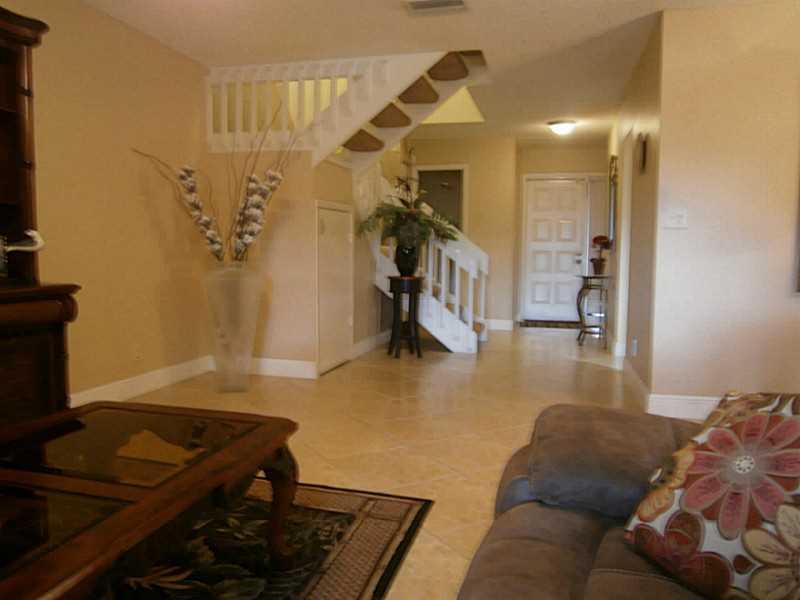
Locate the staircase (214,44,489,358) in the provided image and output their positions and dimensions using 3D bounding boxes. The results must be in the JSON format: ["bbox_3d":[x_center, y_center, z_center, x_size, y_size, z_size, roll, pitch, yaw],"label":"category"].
[{"bbox_3d":[-0.195,-0.681,5.555,2.050,2.420,2.500,2,4,15],"label":"staircase"}]

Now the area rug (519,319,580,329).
[{"bbox_3d":[2.071,0.346,8.237,0.780,0.012,0.600,2,4,15],"label":"area rug"}]

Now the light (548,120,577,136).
[{"bbox_3d":[1.773,-1.860,6.555,0.320,0.140,0.320,2,4,15],"label":"light"}]

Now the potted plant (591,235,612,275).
[{"bbox_3d":[2.114,-0.467,6.335,0.210,0.420,0.200,2,4,15],"label":"potted plant"}]

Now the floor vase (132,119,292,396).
[{"bbox_3d":[-1.170,-0.306,4.106,0.880,1.840,0.700,2,4,15],"label":"floor vase"}]

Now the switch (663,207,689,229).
[{"bbox_3d":[1.607,-0.471,3.489,0.120,0.118,0.012,2,4,15],"label":"switch"}]

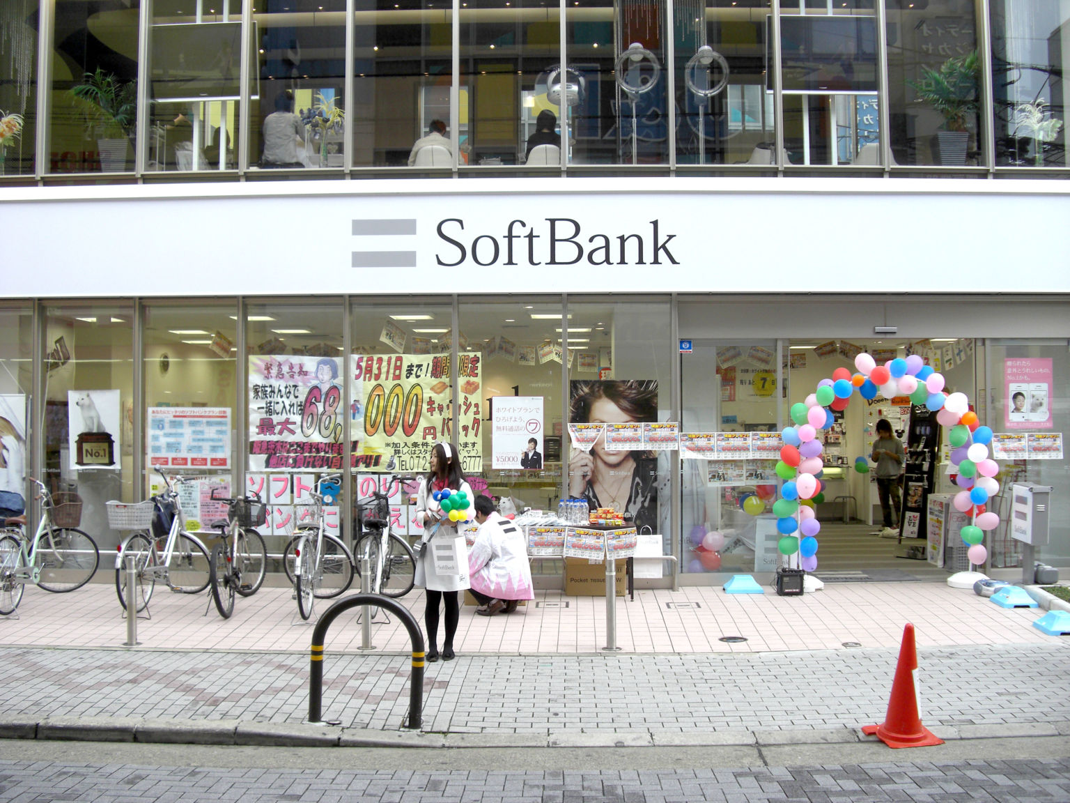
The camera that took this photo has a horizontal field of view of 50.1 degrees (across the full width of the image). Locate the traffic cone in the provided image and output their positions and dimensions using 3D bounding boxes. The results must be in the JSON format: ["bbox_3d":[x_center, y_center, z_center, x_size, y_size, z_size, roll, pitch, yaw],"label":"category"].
[{"bbox_3d":[2.211,1.652,6.830,0.375,0.690,0.390,2,0,-13],"label":"traffic cone"}]

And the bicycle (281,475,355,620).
[{"bbox_3d":[-2.094,1.340,10.440,0.670,1.160,1.650,0,-1,-1],"label":"bicycle"}]

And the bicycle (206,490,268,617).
[{"bbox_3d":[-2.793,1.386,10.610,0.590,1.060,1.720,0,-1,-3],"label":"bicycle"}]

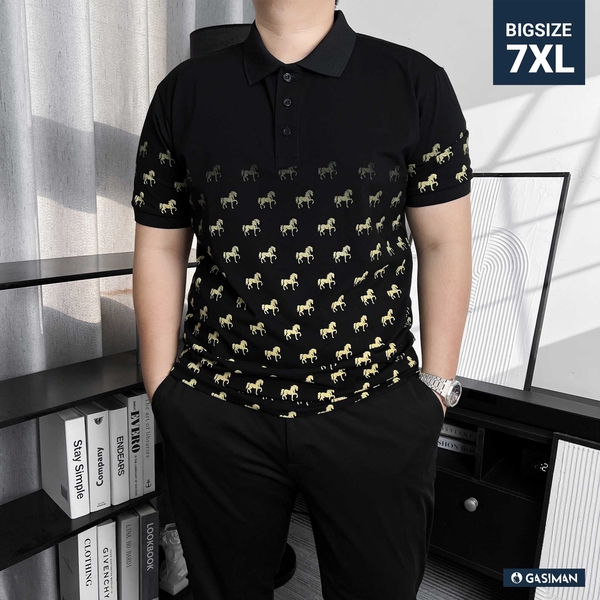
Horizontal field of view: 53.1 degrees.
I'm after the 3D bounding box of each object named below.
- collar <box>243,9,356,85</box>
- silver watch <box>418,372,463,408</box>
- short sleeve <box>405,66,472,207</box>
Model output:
[{"bbox_3d":[-0.001,-0.399,0.930,0.175,0.130,0.170,3,12,7],"label":"collar"},{"bbox_3d":[0.234,0.152,1.021,0.064,0.043,0.068,10,-8,43],"label":"silver watch"},{"bbox_3d":[0.223,-0.265,0.975,0.113,0.210,0.150,-2,12,8],"label":"short sleeve"}]

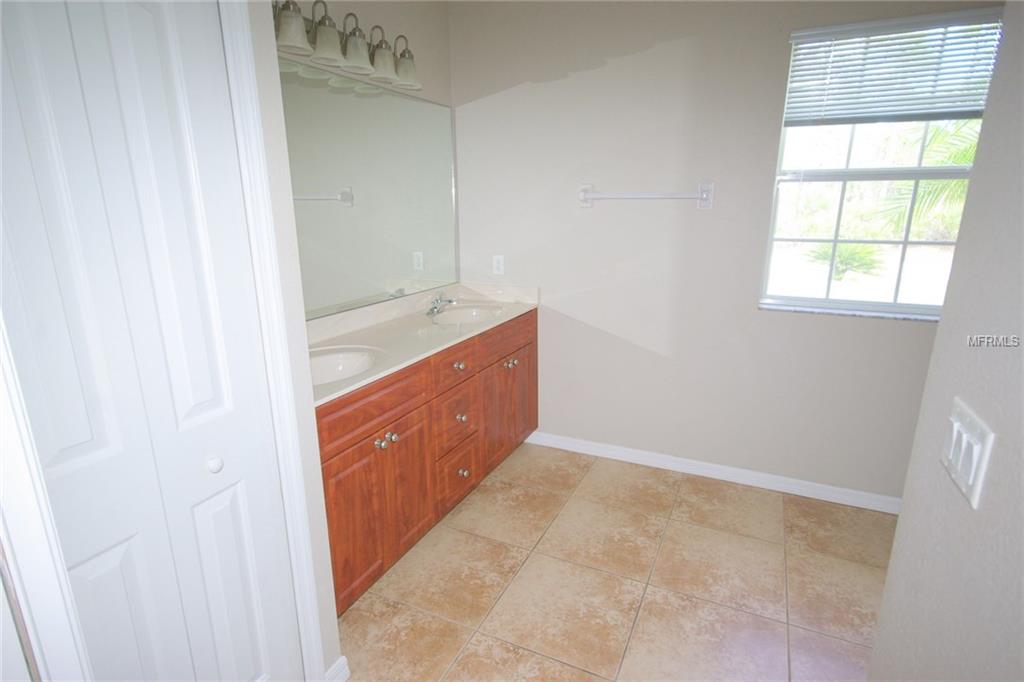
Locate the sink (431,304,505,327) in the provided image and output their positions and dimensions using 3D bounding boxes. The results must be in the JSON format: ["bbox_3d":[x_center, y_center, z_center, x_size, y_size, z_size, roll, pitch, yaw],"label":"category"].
[{"bbox_3d":[-0.243,-0.071,2.910,0.352,0.145,0.510,6,16,25],"label":"sink"}]

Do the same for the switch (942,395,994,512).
[{"bbox_3d":[0.654,0.158,0.785,0.009,0.114,0.164,6,16,25],"label":"switch"}]

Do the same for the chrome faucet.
[{"bbox_3d":[-0.379,-0.208,2.933,0.155,0.115,0.156,6,16,25],"label":"chrome faucet"}]

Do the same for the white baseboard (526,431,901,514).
[{"bbox_3d":[1.074,0.719,3.018,2.166,0.095,0.015,6,16,25],"label":"white baseboard"}]

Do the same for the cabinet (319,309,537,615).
[{"bbox_3d":[-0.487,0.407,2.621,0.547,0.864,1.872,6,16,25],"label":"cabinet"}]

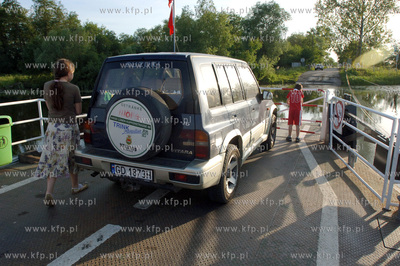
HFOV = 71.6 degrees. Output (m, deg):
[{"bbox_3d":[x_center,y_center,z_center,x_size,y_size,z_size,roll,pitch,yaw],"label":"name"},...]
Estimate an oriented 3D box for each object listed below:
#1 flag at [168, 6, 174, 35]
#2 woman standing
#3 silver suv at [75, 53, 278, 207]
[{"bbox_3d":[-0.720,-2.840,7.000,0.150,0.670,0.100,-2,12,-6],"label":"flag"},{"bbox_3d":[-1.665,-0.019,3.357,0.520,1.660,0.560,3,12,17],"label":"woman standing"},{"bbox_3d":[0.118,-0.291,4.538,1.740,1.690,4.130,5,13,25],"label":"silver suv"}]

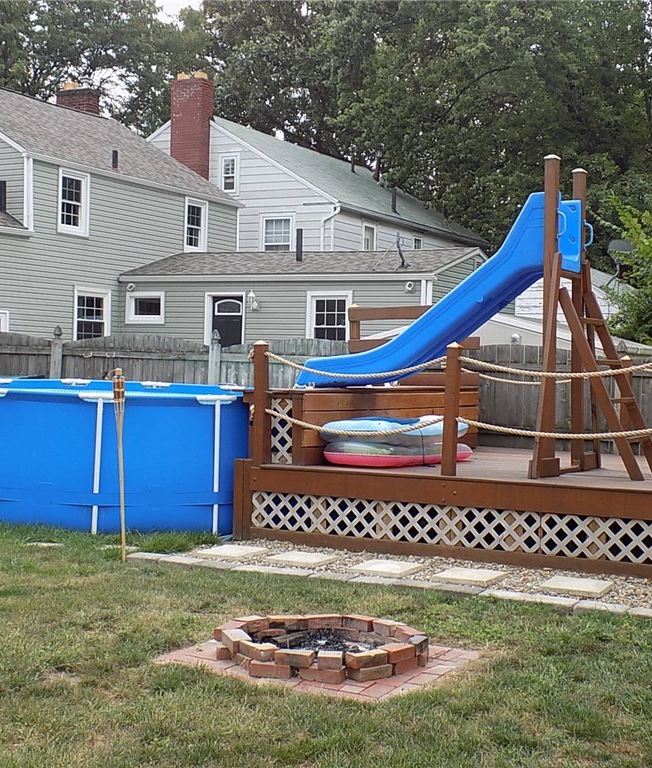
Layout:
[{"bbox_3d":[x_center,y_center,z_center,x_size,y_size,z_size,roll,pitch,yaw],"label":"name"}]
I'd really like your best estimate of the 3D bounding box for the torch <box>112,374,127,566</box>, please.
[{"bbox_3d":[-1.525,0.603,8.970,0.090,1.440,0.090,-2,1,-10],"label":"torch"}]

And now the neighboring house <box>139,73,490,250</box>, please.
[{"bbox_3d":[-1.244,-3.568,36.723,9.000,8.500,11.900,2,1,26],"label":"neighboring house"}]

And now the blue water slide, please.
[{"bbox_3d":[0.957,-0.753,10.627,2.541,1.615,0.571,2,1,32],"label":"blue water slide"}]

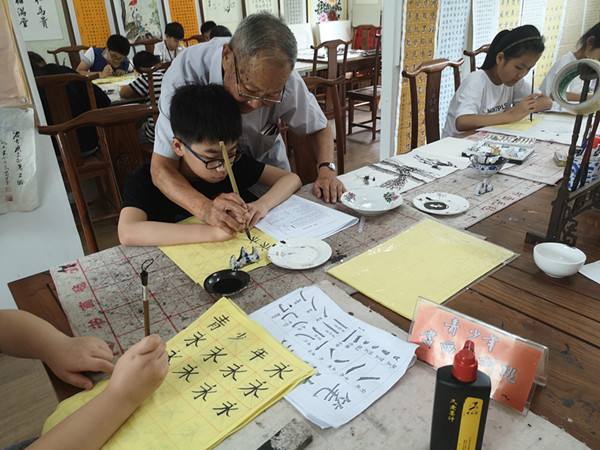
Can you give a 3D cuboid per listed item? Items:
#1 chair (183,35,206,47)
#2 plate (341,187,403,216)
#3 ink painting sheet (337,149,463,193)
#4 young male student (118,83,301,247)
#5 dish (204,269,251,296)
[{"bbox_3d":[-1.002,-1.599,5.432,0.480,1.050,0.460,-20,29,-31],"label":"chair"},{"bbox_3d":[0.208,-0.060,1.355,0.178,0.034,0.178,-3,25,1],"label":"plate"},{"bbox_3d":[0.365,-0.194,1.653,0.400,0.006,0.270,-21,30,-33],"label":"ink painting sheet"},{"bbox_3d":[-0.248,0.130,1.513,0.660,1.130,0.600,-23,31,-35],"label":"young male student"},{"bbox_3d":[-0.155,0.128,1.004,0.097,0.022,0.097,-3,27,0],"label":"dish"}]

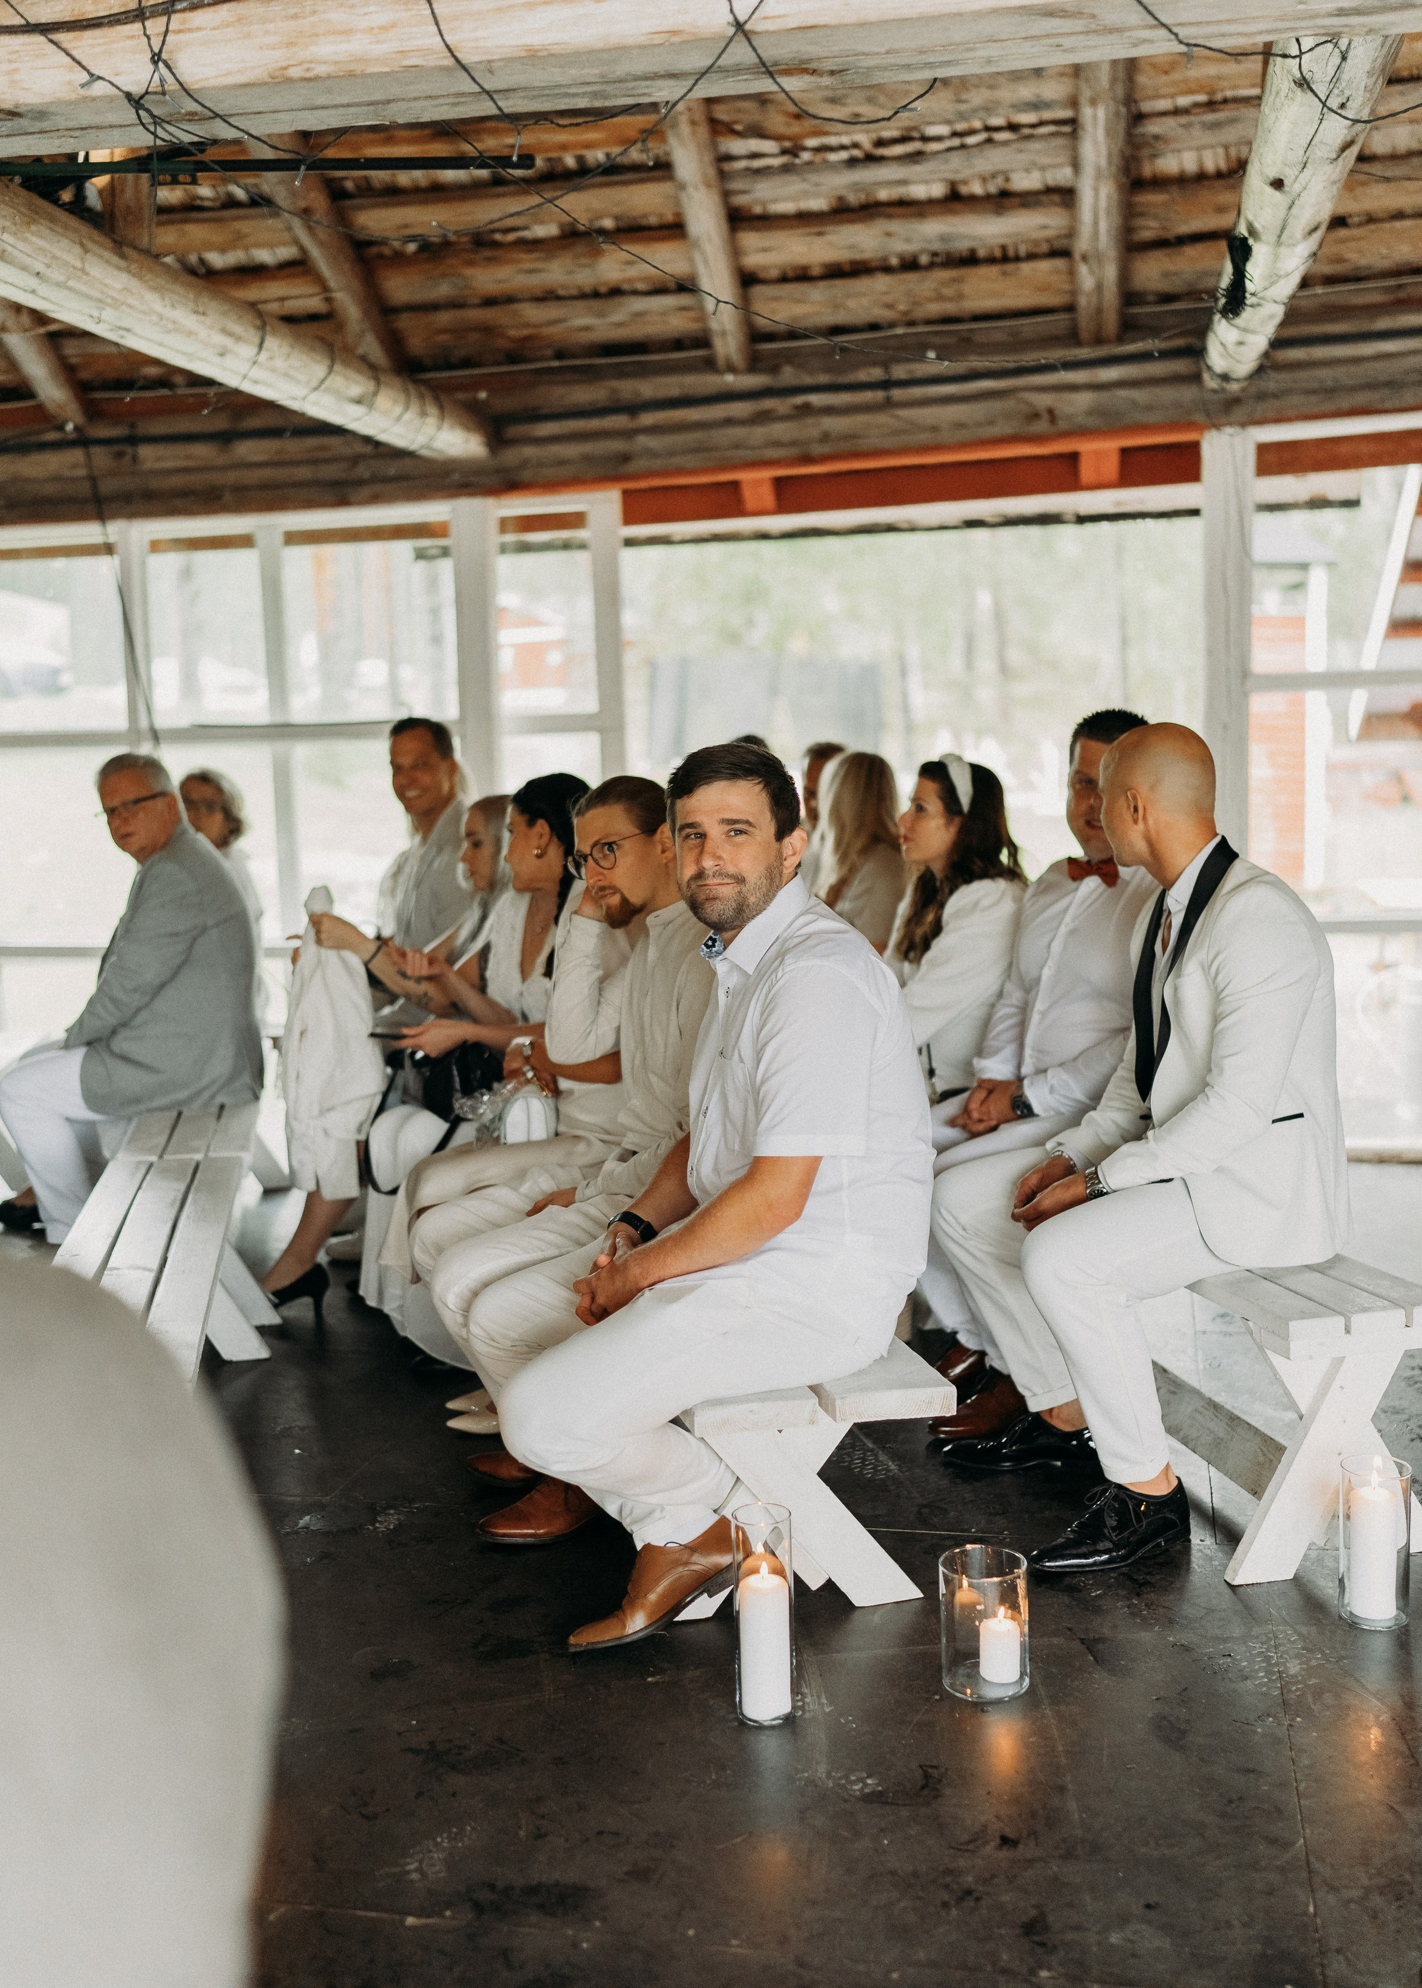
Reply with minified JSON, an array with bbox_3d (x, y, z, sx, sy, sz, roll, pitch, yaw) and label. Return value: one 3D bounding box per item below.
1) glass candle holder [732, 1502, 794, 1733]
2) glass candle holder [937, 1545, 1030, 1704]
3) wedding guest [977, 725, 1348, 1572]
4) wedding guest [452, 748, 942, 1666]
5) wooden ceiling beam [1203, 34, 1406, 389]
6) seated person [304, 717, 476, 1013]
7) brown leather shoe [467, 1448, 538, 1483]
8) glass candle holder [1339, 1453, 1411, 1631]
[{"bbox_3d":[0.066,0.790,2.639,0.076,0.266,0.076,-2,7,0],"label":"glass candle holder"},{"bbox_3d":[0.355,0.815,2.690,0.118,0.160,0.118,-2,6,0],"label":"glass candle holder"},{"bbox_3d":[0.709,0.189,3.367,0.670,1.250,0.570,-4,6,-19],"label":"wedding guest"},{"bbox_3d":[-0.012,0.250,3.062,0.710,1.230,0.560,-4,6,-20],"label":"wedding guest"},{"bbox_3d":[1.277,-1.722,4.697,0.190,0.190,2.823,-1,6,11],"label":"wooden ceiling beam"},{"bbox_3d":[-0.809,-0.027,5.214,0.740,1.313,0.550,-6,8,-25],"label":"seated person"},{"bbox_3d":[-0.271,0.765,3.570,0.295,0.110,0.105,-3,7,-7],"label":"brown leather shoe"},{"bbox_3d":[0.914,0.753,2.851,0.098,0.215,0.098,-2,7,0],"label":"glass candle holder"}]

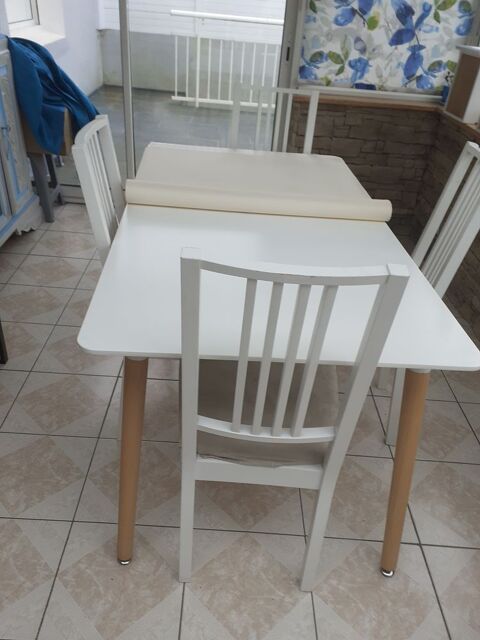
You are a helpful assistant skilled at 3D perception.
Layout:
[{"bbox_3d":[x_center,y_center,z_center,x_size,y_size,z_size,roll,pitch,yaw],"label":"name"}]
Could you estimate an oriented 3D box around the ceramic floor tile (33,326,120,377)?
[{"bbox_3d":[-0.654,0.131,2.116,0.338,0.010,0.322,4,34,-2],"label":"ceramic floor tile"}]

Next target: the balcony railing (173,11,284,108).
[{"bbox_3d":[-0.123,-3.024,5.933,1.400,1.000,0.060,4,34,-2],"label":"balcony railing"}]

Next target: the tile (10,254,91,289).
[{"bbox_3d":[-0.992,-0.255,2.629,0.338,0.010,0.322,4,34,-2],"label":"tile"}]

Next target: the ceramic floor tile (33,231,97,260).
[{"bbox_3d":[-0.988,-0.436,2.892,0.338,0.010,0.322,4,34,-2],"label":"ceramic floor tile"}]

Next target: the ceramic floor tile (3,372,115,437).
[{"bbox_3d":[-0.658,0.312,1.853,0.338,0.010,0.322,4,34,-2],"label":"ceramic floor tile"}]

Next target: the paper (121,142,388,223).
[{"bbox_3d":[0.061,-0.548,1.816,0.825,0.068,0.700,3,34,-5],"label":"paper"}]

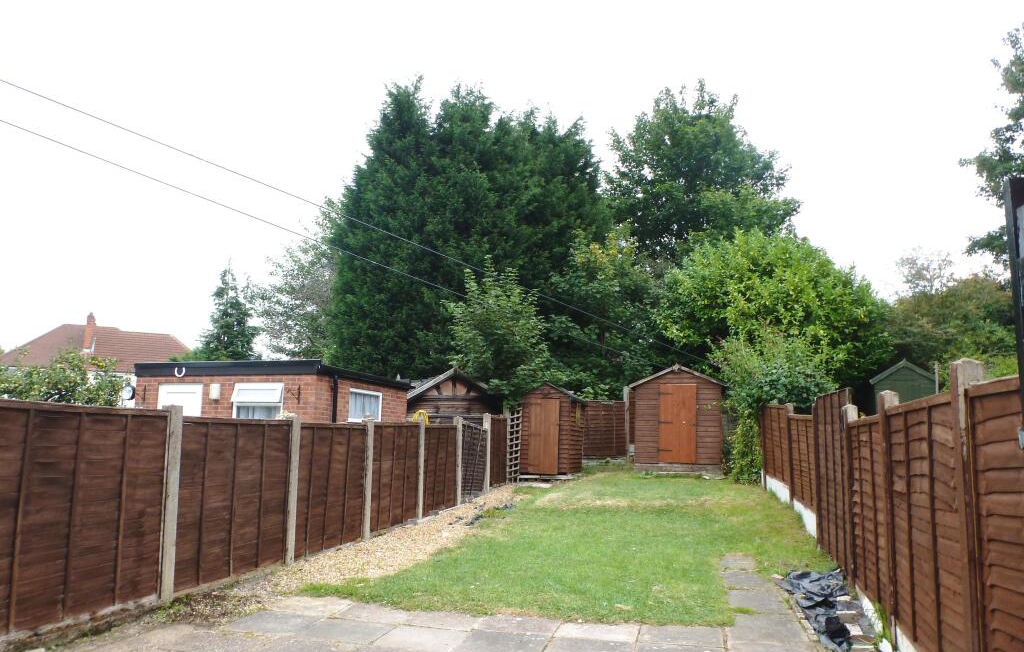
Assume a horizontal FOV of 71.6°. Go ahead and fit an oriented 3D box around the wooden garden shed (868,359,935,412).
[{"bbox_3d":[9.682,1.911,17.586,1.680,2.050,2.000,-2,-7,24],"label":"wooden garden shed"}]

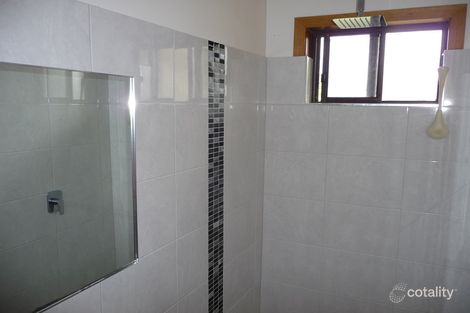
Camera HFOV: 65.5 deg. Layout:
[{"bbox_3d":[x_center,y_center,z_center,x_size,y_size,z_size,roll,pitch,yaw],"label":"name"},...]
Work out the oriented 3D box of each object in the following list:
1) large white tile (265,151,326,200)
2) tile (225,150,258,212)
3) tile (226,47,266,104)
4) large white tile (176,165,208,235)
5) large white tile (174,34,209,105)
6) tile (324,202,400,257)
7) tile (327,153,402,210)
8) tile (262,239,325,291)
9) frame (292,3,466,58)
[{"bbox_3d":[0.389,0.123,2.408,0.418,0.300,0.012,4,8,27],"label":"large white tile"},{"bbox_3d":[0.037,0.149,2.191,0.012,0.300,0.450,4,8,27],"label":"tile"},{"bbox_3d":[0.070,-0.454,2.167,0.012,0.301,0.573,4,8,27],"label":"tile"},{"bbox_3d":[-0.198,0.208,1.731,0.012,0.300,0.262,4,8,27],"label":"large white tile"},{"bbox_3d":[-0.194,-0.387,1.653,0.012,0.301,0.262,4,8,27],"label":"large white tile"},{"bbox_3d":[0.774,0.449,2.253,0.450,0.300,0.012,4,8,27],"label":"tile"},{"bbox_3d":[0.776,0.151,2.214,0.450,0.300,0.012,4,8,27],"label":"tile"},{"bbox_3d":[0.385,0.718,2.487,0.418,0.300,0.012,4,8,27],"label":"tile"},{"bbox_3d":[0.791,-0.709,2.106,0.919,0.229,0.060,4,8,27],"label":"frame"}]

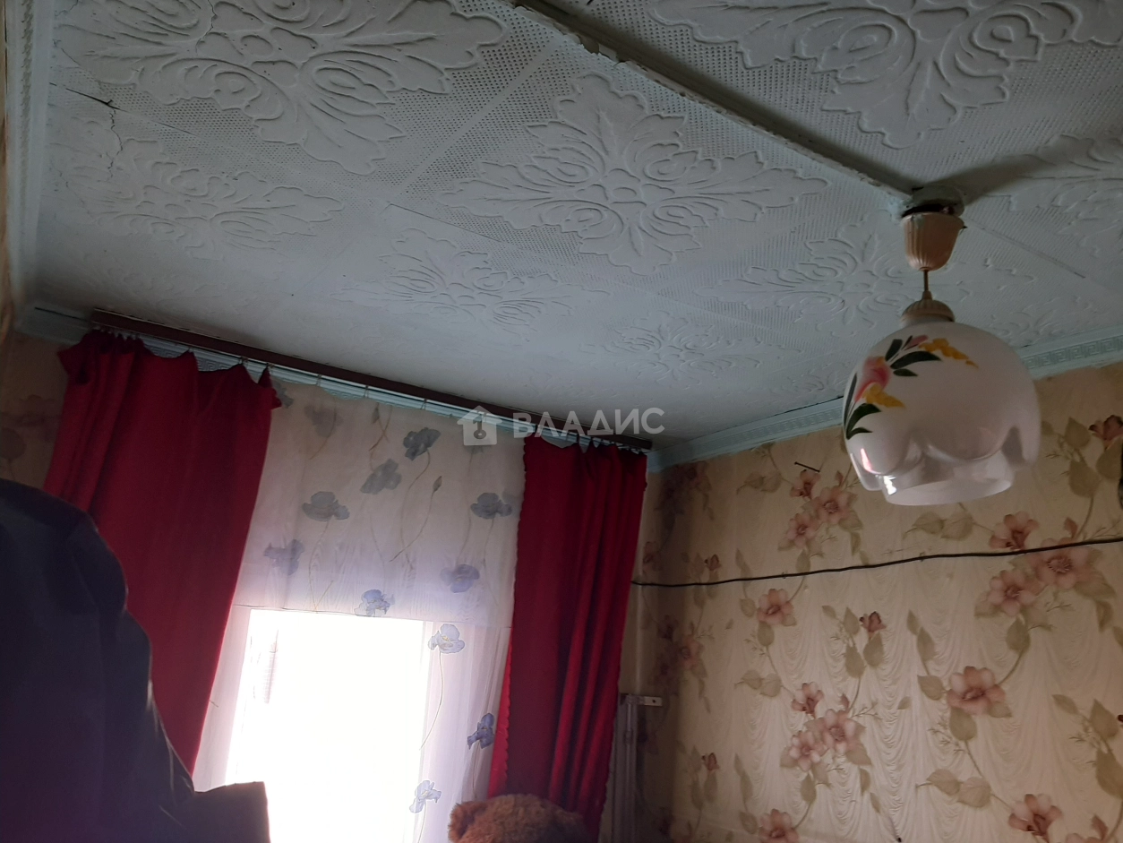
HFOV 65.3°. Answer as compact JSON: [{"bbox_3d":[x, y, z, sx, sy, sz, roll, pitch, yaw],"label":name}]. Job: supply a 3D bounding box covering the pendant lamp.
[{"bbox_3d":[0.478,-0.093,1.125,0.228,0.375,0.228,-2,-15,23],"label":"pendant lamp"}]

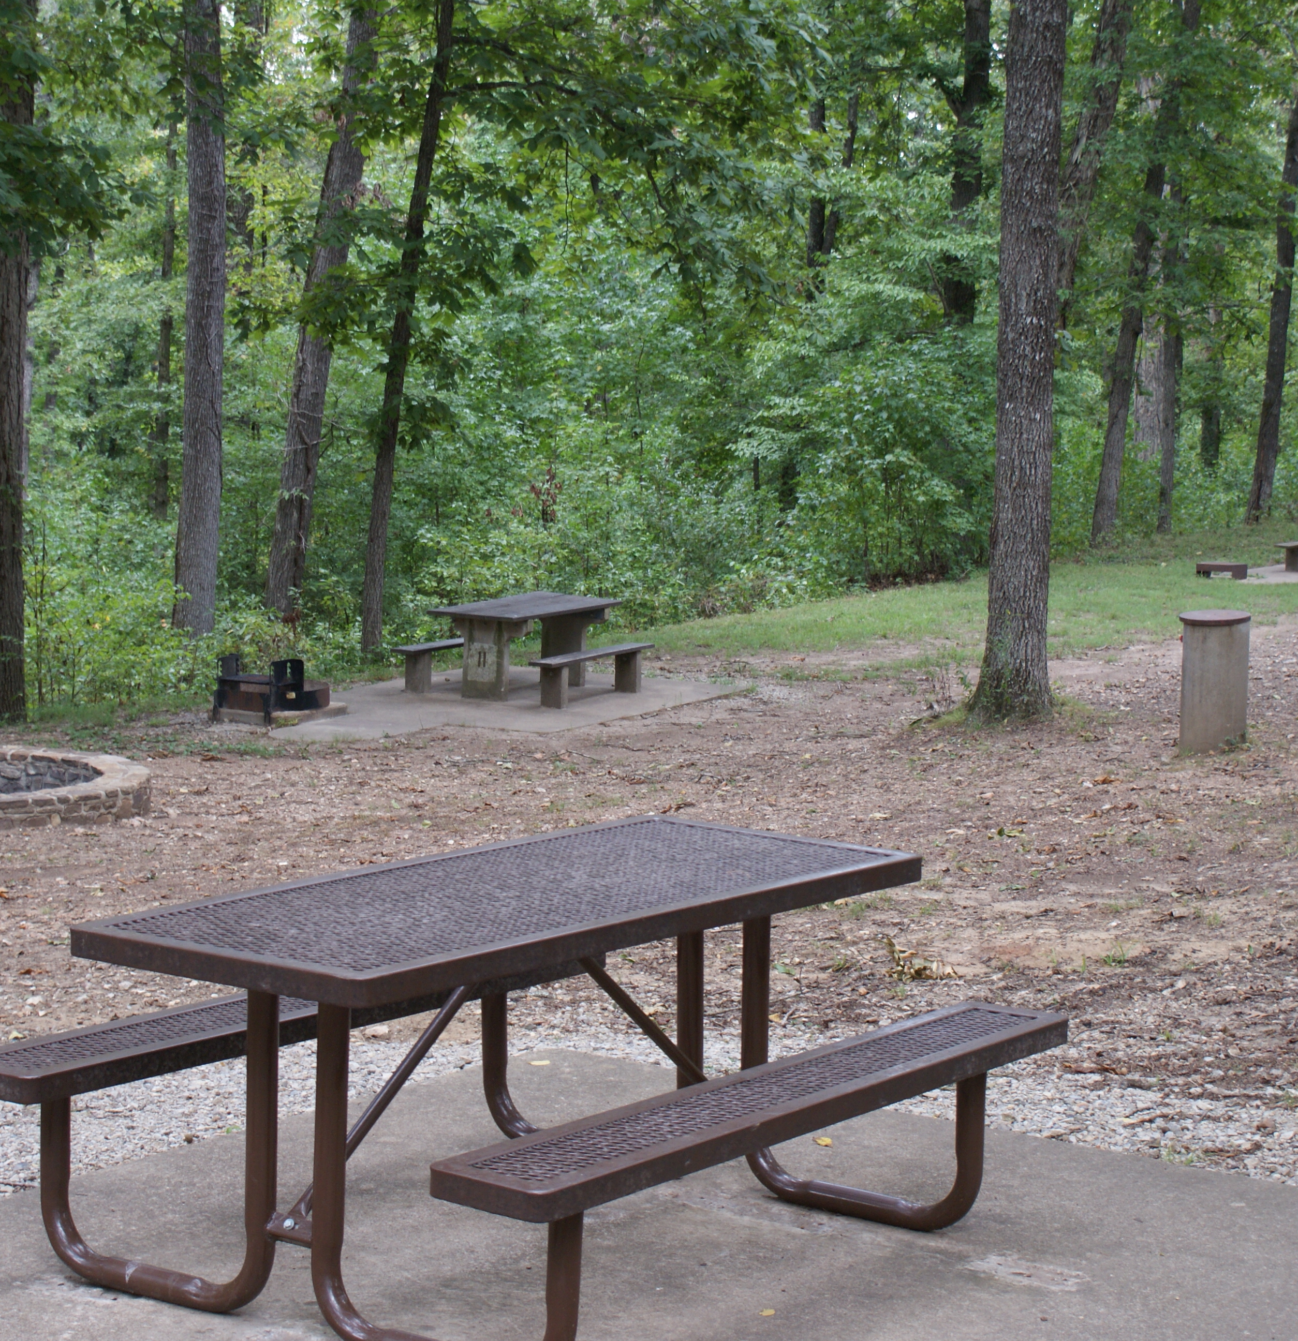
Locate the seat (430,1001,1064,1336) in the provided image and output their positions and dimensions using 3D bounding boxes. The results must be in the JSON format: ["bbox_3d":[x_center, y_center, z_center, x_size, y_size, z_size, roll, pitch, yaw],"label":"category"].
[{"bbox_3d":[0.260,1.031,5.612,0.275,0.459,1.820,5,7,37],"label":"seat"}]

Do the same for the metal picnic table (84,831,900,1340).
[{"bbox_3d":[-0.250,0.829,5.984,0.763,0.772,1.829,5,7,37],"label":"metal picnic table"}]

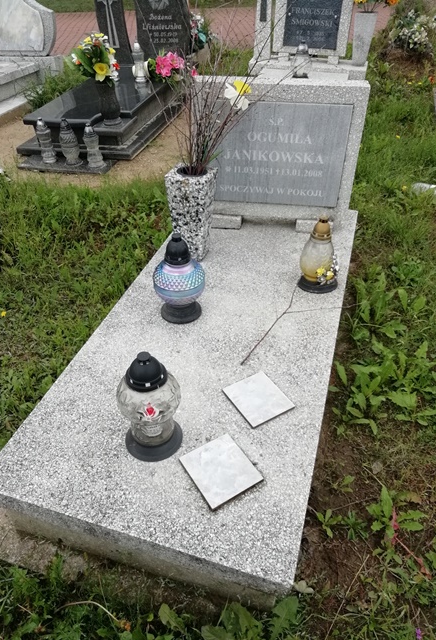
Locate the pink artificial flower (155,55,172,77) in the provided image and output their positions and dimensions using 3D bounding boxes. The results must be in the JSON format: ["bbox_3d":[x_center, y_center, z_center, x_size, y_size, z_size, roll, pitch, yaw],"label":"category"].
[{"bbox_3d":[-0.467,-2.181,4.120,0.140,0.140,0.090,-10,39,-12],"label":"pink artificial flower"}]

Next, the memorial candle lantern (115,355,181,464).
[{"bbox_3d":[-0.164,0.195,1.164,0.150,0.287,0.150,-7,39,-9],"label":"memorial candle lantern"}]

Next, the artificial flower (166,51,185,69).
[{"bbox_3d":[-0.338,-2.070,3.820,0.125,0.120,0.090,-3,39,-5],"label":"artificial flower"}]

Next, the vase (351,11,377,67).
[{"bbox_3d":[1.190,-2.310,3.940,0.170,0.355,0.170,11,39,13],"label":"vase"}]

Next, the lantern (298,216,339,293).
[{"bbox_3d":[0.376,-0.250,1.748,0.152,0.267,0.152,0,38,0],"label":"lantern"}]

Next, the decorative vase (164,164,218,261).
[{"bbox_3d":[-0.098,-0.409,1.893,0.156,0.359,0.143,9,40,10],"label":"decorative vase"}]

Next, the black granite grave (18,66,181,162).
[{"bbox_3d":[-0.849,-1.845,4.109,0.874,0.297,1.747,8,39,11],"label":"black granite grave"}]

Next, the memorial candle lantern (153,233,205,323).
[{"bbox_3d":[-0.127,-0.146,1.591,0.170,0.293,0.170,-3,38,-4],"label":"memorial candle lantern"}]

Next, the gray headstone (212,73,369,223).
[{"bbox_3d":[0.242,-0.694,2.004,0.657,0.557,0.083,3,41,3],"label":"gray headstone"}]

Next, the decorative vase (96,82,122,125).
[{"bbox_3d":[-0.783,-1.588,3.517,0.145,0.274,0.145,-7,39,-9],"label":"decorative vase"}]

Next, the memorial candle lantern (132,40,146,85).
[{"bbox_3d":[-0.620,-2.054,3.820,0.093,0.291,0.093,1,39,-1],"label":"memorial candle lantern"}]

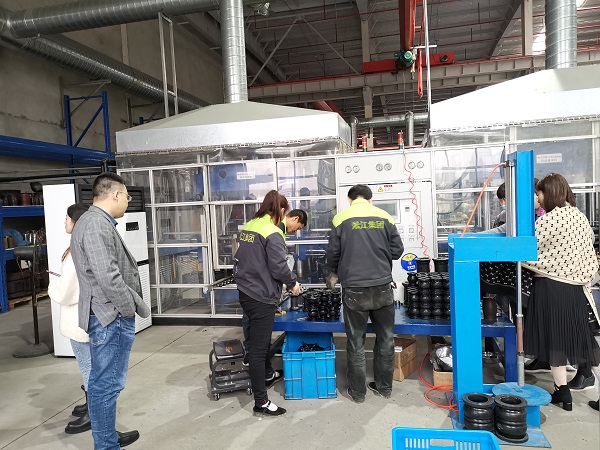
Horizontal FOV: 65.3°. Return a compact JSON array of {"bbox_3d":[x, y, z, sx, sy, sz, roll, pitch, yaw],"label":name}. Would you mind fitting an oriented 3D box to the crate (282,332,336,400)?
[{"bbox_3d":[0.088,1.168,3.975,0.415,0.370,0.600,-2,3,1],"label":"crate"}]

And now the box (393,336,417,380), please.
[{"bbox_3d":[0.868,1.187,4.176,0.250,0.250,0.290,-1,3,36],"label":"box"}]

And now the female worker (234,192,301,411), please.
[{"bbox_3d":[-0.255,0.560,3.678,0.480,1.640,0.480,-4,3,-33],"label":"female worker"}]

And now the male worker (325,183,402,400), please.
[{"bbox_3d":[0.519,0.514,3.767,0.570,1.670,0.460,-3,3,-5],"label":"male worker"}]

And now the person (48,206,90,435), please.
[{"bbox_3d":[-1.635,0.649,3.409,0.380,1.600,0.450,-3,3,-13],"label":"person"}]

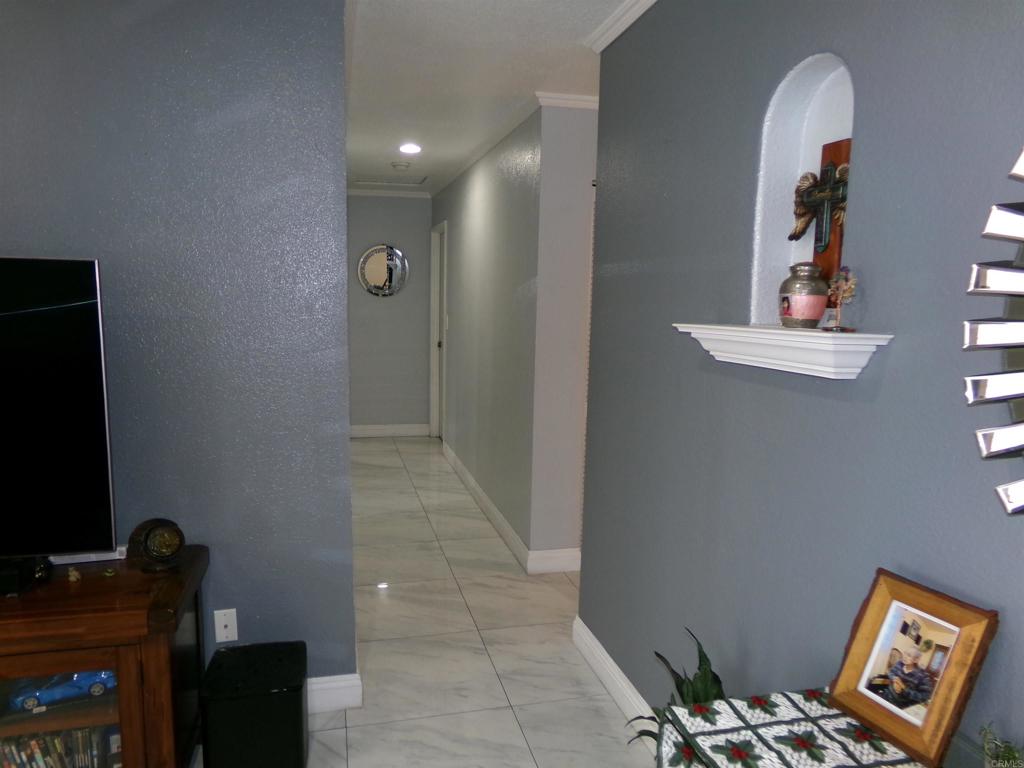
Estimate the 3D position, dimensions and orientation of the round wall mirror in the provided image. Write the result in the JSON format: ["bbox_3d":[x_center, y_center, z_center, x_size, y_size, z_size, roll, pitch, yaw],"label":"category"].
[{"bbox_3d":[-1.251,-1.108,6.936,0.495,0.497,0.025,-1,8,-15],"label":"round wall mirror"}]

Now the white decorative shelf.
[{"bbox_3d":[0.584,-0.081,1.651,0.140,0.094,0.630,-1,8,-15],"label":"white decorative shelf"}]

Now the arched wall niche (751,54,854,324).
[{"bbox_3d":[0.709,-0.430,1.639,0.110,0.600,0.320,-1,8,-15],"label":"arched wall niche"}]

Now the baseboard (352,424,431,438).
[{"bbox_3d":[-1.269,0.477,7.163,0.890,0.128,0.016,-1,8,-15],"label":"baseboard"}]

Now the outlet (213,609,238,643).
[{"bbox_3d":[-0.985,0.835,2.447,0.070,0.114,0.008,-1,8,-15],"label":"outlet"}]

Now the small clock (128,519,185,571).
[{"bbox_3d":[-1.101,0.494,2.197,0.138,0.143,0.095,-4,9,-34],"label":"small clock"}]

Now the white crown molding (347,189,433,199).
[{"bbox_3d":[-1.203,-1.838,6.831,0.903,0.056,0.055,-1,8,-15],"label":"white crown molding"}]

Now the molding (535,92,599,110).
[{"bbox_3d":[0.310,-1.396,3.523,0.420,0.056,0.056,-1,8,-15],"label":"molding"}]

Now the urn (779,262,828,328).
[{"bbox_3d":[0.668,-0.200,1.625,0.107,0.145,0.107,-1,8,-15],"label":"urn"}]

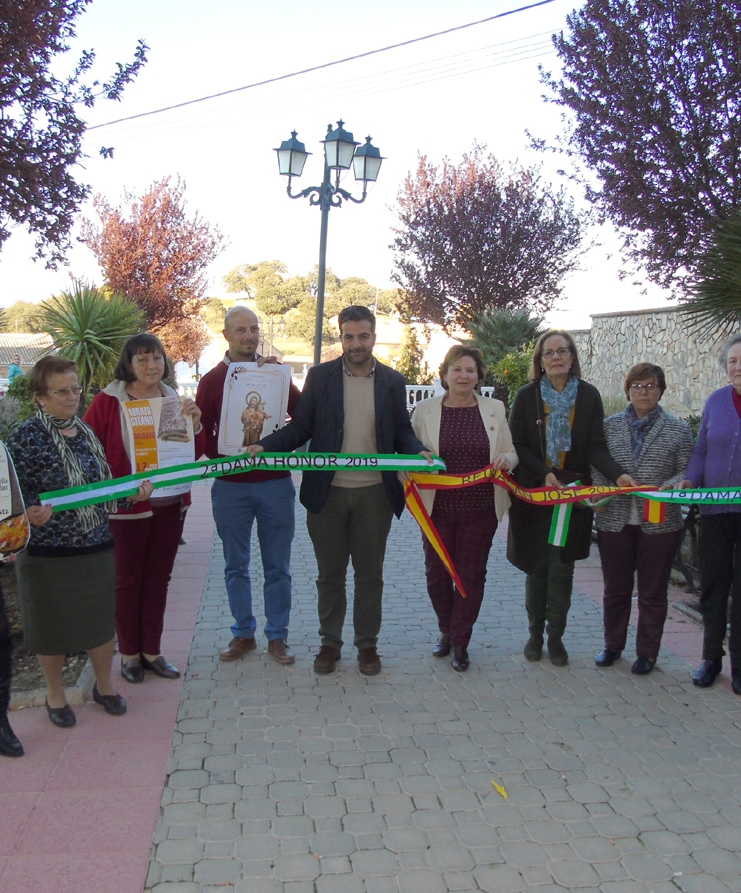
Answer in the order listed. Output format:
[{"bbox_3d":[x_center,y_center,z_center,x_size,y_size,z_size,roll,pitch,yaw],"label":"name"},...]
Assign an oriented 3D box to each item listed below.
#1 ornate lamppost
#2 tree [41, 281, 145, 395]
[{"bbox_3d":[-0.678,-2.140,12.314,1.500,4.760,1.300,1,6,-8],"label":"ornate lamppost"},{"bbox_3d":[-2.954,-0.629,9.172,1.130,2.250,1.130,1,6,-8],"label":"tree"}]

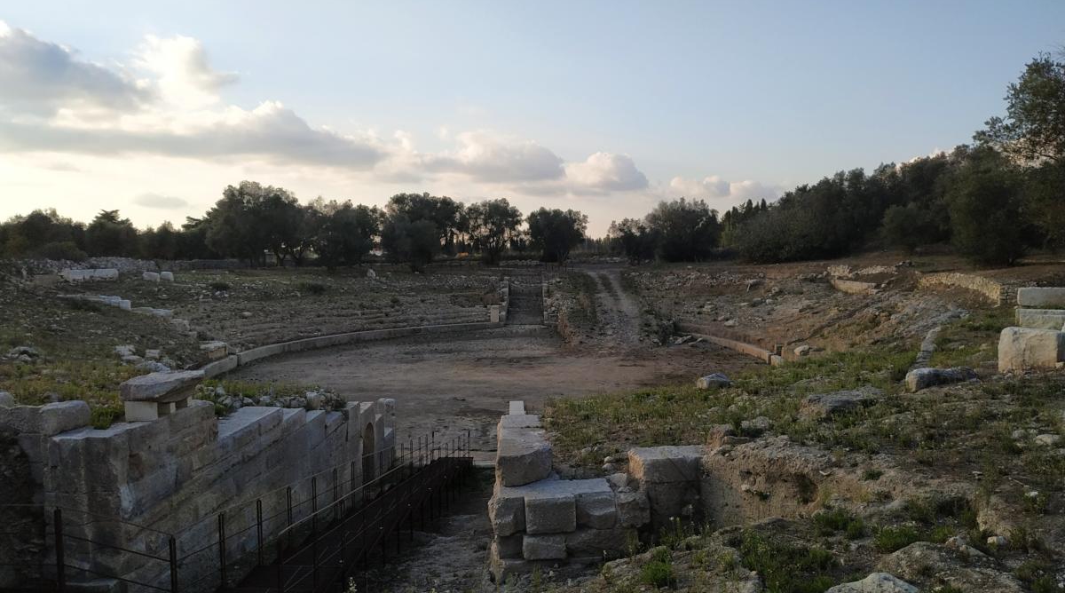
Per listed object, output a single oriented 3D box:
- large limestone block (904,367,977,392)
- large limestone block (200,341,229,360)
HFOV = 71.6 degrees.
[{"bbox_3d":[9.440,1.914,17.100,1.600,0.460,0.520,-1,4,-14],"label":"large limestone block"},{"bbox_3d":[-21.327,3.648,49.500,1.400,0.920,1.300,3,5,39],"label":"large limestone block"}]

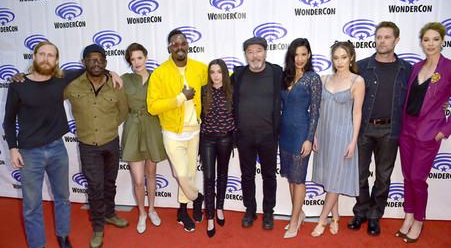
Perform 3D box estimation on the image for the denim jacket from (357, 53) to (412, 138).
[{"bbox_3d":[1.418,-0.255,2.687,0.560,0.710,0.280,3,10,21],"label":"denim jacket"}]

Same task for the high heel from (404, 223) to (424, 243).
[{"bbox_3d":[1.667,0.949,2.664,0.215,0.130,0.082,-7,11,-31],"label":"high heel"}]

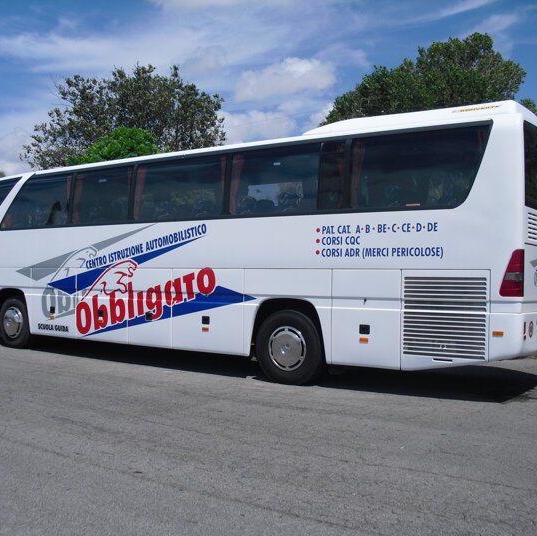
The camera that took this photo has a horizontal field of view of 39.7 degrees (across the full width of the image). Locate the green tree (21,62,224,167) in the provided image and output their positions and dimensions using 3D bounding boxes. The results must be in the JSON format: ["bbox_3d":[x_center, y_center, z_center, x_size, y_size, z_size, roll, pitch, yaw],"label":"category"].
[{"bbox_3d":[-6.091,-3.398,30.982,8.600,10.007,7.800,1,0,0],"label":"green tree"}]

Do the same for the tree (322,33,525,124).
[{"bbox_3d":[5.919,-3.700,28.981,9.000,10.815,8.000,1,0,0],"label":"tree"}]

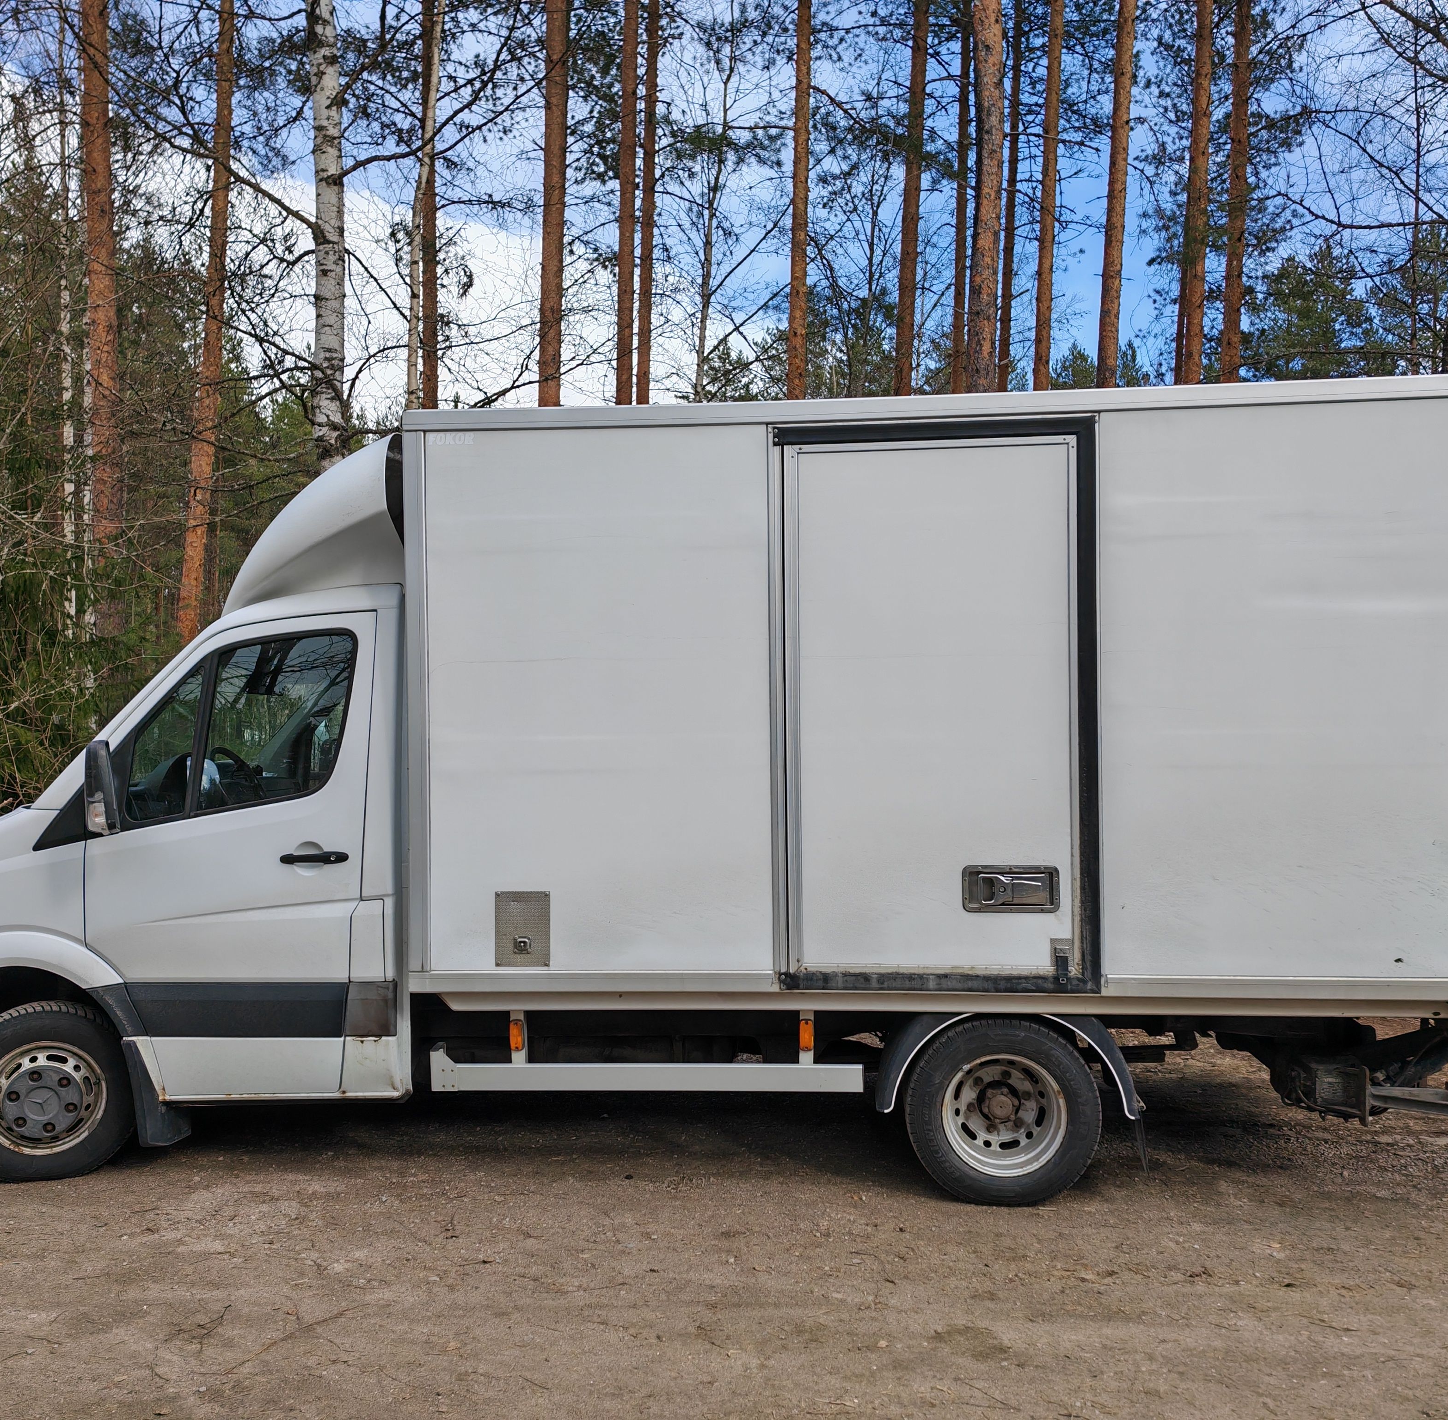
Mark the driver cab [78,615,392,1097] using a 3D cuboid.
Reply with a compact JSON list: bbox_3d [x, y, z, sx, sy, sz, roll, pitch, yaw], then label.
[{"bbox_3d":[-1.745,0.505,6.302,1.200,1.920,1.930,-1,0,6],"label":"driver cab"}]

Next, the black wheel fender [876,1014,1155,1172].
[{"bbox_3d":[1.046,1.338,5.266,0.950,0.600,0.460,-1,0,6],"label":"black wheel fender"}]

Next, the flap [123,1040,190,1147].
[{"bbox_3d":[-2.189,1.456,5.516,0.140,0.430,0.280,-1,0,6],"label":"flap"}]

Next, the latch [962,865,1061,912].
[{"bbox_3d":[0.993,0.619,4.924,0.330,0.160,0.055,-1,0,6],"label":"latch"}]

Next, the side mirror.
[{"bbox_3d":[-2.295,0.287,5.253,0.110,0.350,0.200,-1,0,6],"label":"side mirror"}]

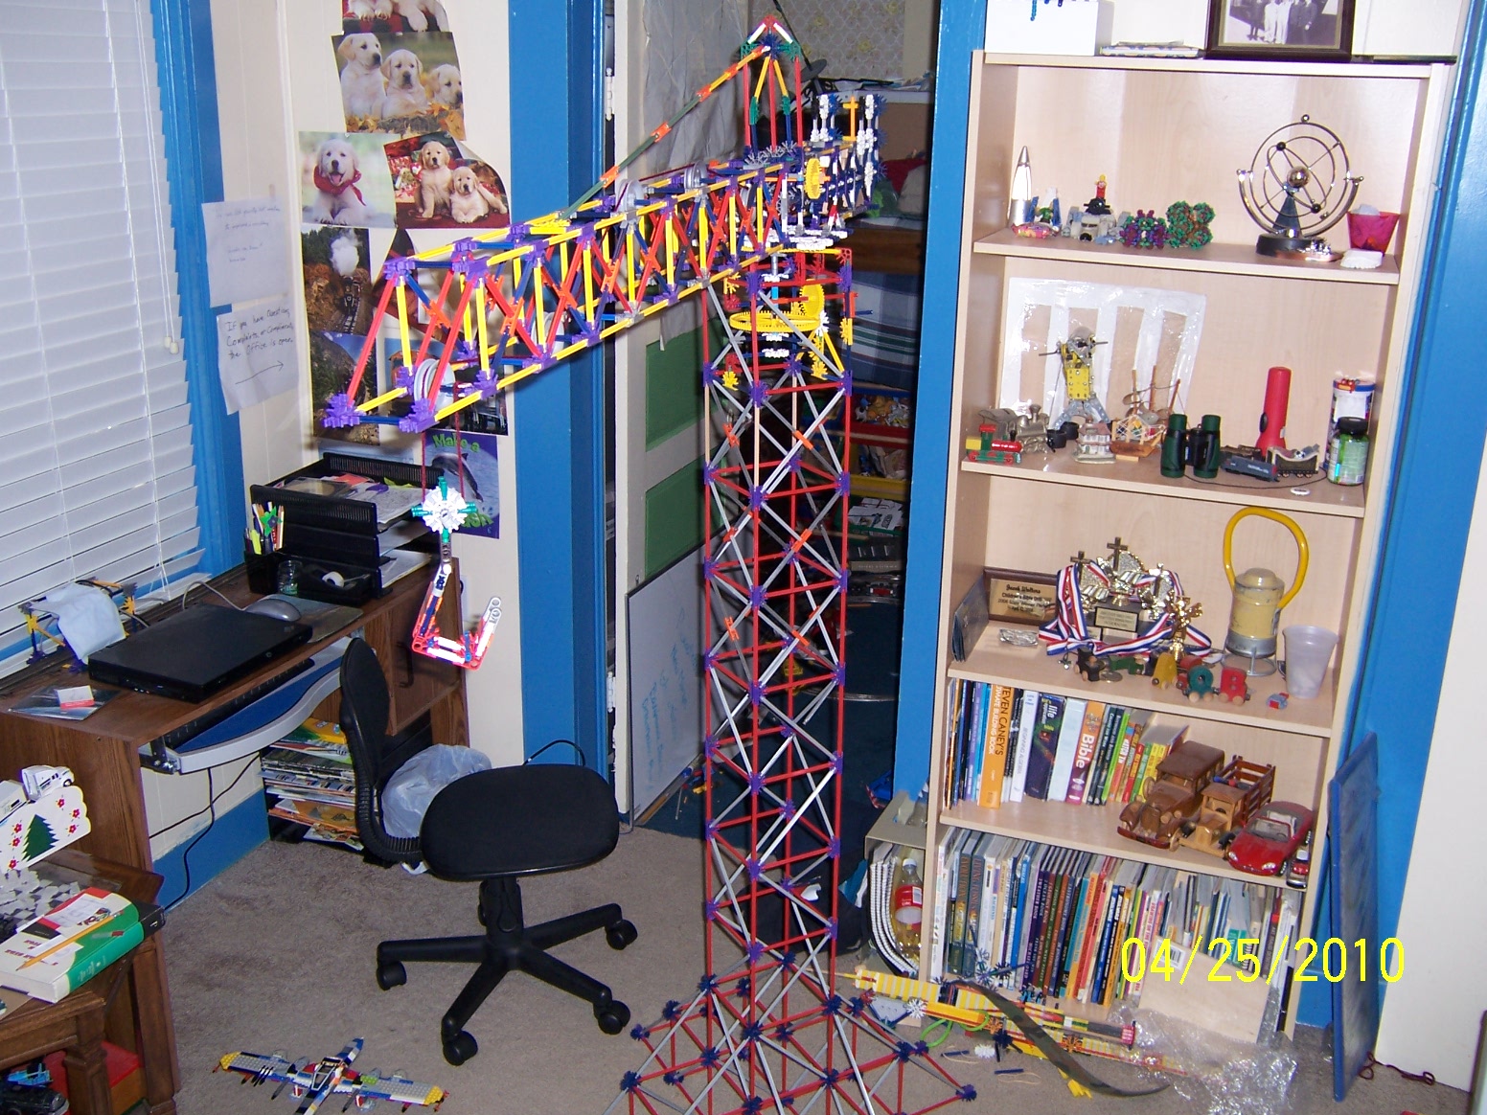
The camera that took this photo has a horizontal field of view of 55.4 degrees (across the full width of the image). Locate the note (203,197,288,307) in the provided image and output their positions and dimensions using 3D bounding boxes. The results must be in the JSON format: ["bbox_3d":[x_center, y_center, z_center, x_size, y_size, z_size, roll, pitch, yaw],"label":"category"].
[{"bbox_3d":[-1.080,-0.665,3.089,0.010,0.218,0.280,7,19,16],"label":"note"}]

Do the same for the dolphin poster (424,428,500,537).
[{"bbox_3d":[-0.647,-0.168,3.257,0.197,0.248,0.008,8,19,19],"label":"dolphin poster"}]

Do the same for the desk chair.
[{"bbox_3d":[-0.481,0.504,2.772,0.560,0.785,0.540,-1,18,-8],"label":"desk chair"}]

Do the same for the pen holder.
[{"bbox_3d":[-1.025,0.028,3.040,0.063,0.086,0.063,8,19,19],"label":"pen holder"}]

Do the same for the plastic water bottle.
[{"bbox_3d":[0.360,0.738,3.024,0.068,0.220,0.068,8,19,19],"label":"plastic water bottle"}]

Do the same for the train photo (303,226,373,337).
[{"bbox_3d":[-0.922,-0.627,3.227,0.192,0.246,0.008,8,19,19],"label":"train photo"}]

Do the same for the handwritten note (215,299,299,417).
[{"bbox_3d":[-1.082,-0.456,3.172,0.010,0.216,0.275,7,19,16],"label":"handwritten note"}]

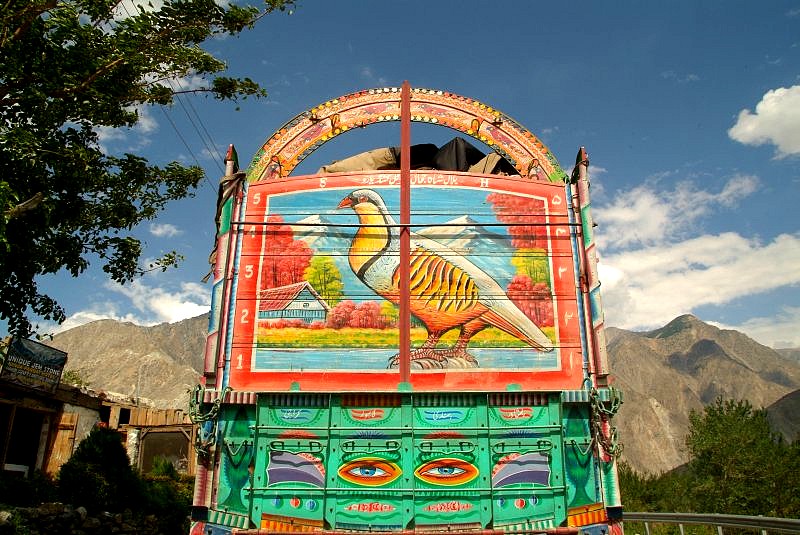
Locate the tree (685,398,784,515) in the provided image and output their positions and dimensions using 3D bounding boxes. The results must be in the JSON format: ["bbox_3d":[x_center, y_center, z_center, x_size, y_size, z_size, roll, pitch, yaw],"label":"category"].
[{"bbox_3d":[13.379,7.738,23.946,3.793,4.932,3.603,0,-17,-1],"label":"tree"}]

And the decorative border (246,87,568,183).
[{"bbox_3d":[0.056,-0.894,4.151,2.194,0.725,0.120,0,-17,-1],"label":"decorative border"}]

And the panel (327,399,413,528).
[{"bbox_3d":[-0.176,1.116,3.484,0.482,0.739,0.060,0,-17,-1],"label":"panel"}]

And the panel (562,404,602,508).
[{"bbox_3d":[1.055,1.098,3.512,0.204,0.576,0.060,0,-17,-1],"label":"panel"}]

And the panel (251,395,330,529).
[{"bbox_3d":[-0.626,1.111,3.477,0.429,0.732,0.060,0,-17,-1],"label":"panel"}]

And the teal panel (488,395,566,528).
[{"bbox_3d":[0.736,1.118,3.500,0.440,0.737,0.060,0,-17,-1],"label":"teal panel"}]

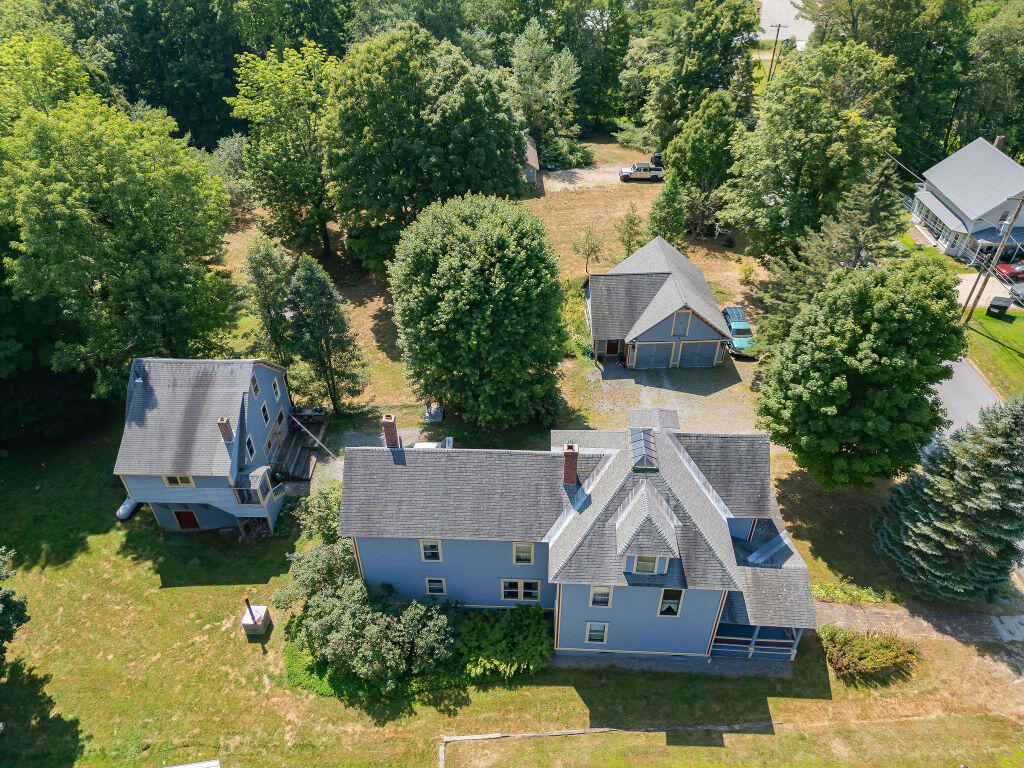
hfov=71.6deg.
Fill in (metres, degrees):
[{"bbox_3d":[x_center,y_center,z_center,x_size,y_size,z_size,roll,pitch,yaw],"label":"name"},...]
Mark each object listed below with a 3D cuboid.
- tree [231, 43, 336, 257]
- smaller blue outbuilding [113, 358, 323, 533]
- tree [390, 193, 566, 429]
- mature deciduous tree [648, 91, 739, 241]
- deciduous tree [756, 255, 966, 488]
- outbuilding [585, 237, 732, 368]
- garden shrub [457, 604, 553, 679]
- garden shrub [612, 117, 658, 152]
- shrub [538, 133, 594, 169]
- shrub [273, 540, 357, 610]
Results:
[{"bbox_3d":[-21.567,-21.849,68.639,9.154,20.435,9.154,1,36,3],"label":"tree"},{"bbox_3d":[-17.939,2.988,44.599,9.178,9.900,9.900,1,36,3],"label":"smaller blue outbuilding"},{"bbox_3d":[-2.152,-4.449,46.779,11.400,15.600,11.400,-1,37,0],"label":"tree"},{"bbox_3d":[18.755,-21.298,69.824,8.000,14.500,7.600,-1,37,0],"label":"mature deciduous tree"},{"bbox_3d":[20.196,-0.465,41.960,10.600,14.600,10.600,-1,37,0],"label":"deciduous tree"},{"bbox_3d":[11.344,-6.628,57.888,10.700,5.500,11.500,-1,37,0],"label":"outbuilding"},{"bbox_3d":[-0.375,12.515,35.144,4.700,2.400,3.400,-1,37,0],"label":"garden shrub"},{"bbox_3d":[16.415,-33.459,94.811,6.400,4.000,5.500,-1,37,0],"label":"garden shrub"},{"bbox_3d":[6.956,-29.848,90.562,7.000,3.500,6.000,-1,37,0],"label":"shrub"},{"bbox_3d":[-10.802,10.527,39.031,4.800,3.100,3.700,1,36,3],"label":"shrub"}]

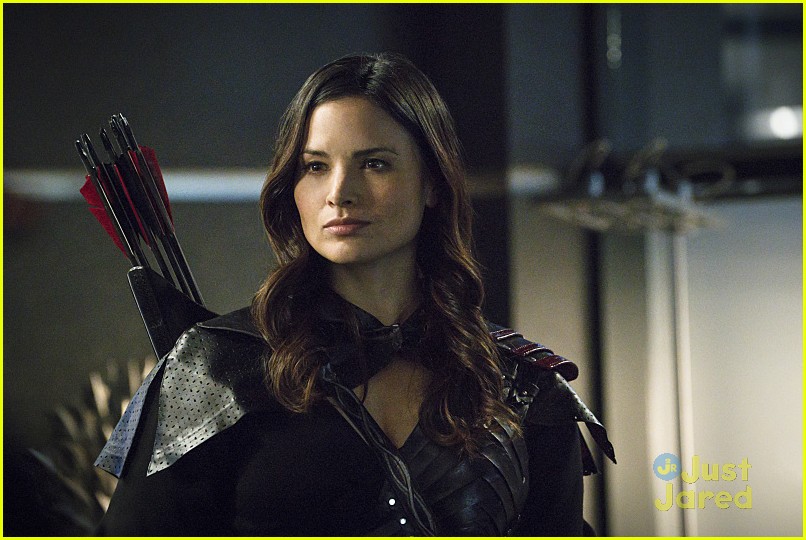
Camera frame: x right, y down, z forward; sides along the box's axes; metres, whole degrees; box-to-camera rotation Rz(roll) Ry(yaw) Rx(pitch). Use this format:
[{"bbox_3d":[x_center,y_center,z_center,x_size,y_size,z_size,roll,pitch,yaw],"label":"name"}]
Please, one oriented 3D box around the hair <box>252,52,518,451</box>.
[{"bbox_3d":[-0.018,-0.019,4.700,0.265,0.415,0.250,0,0,17],"label":"hair"}]

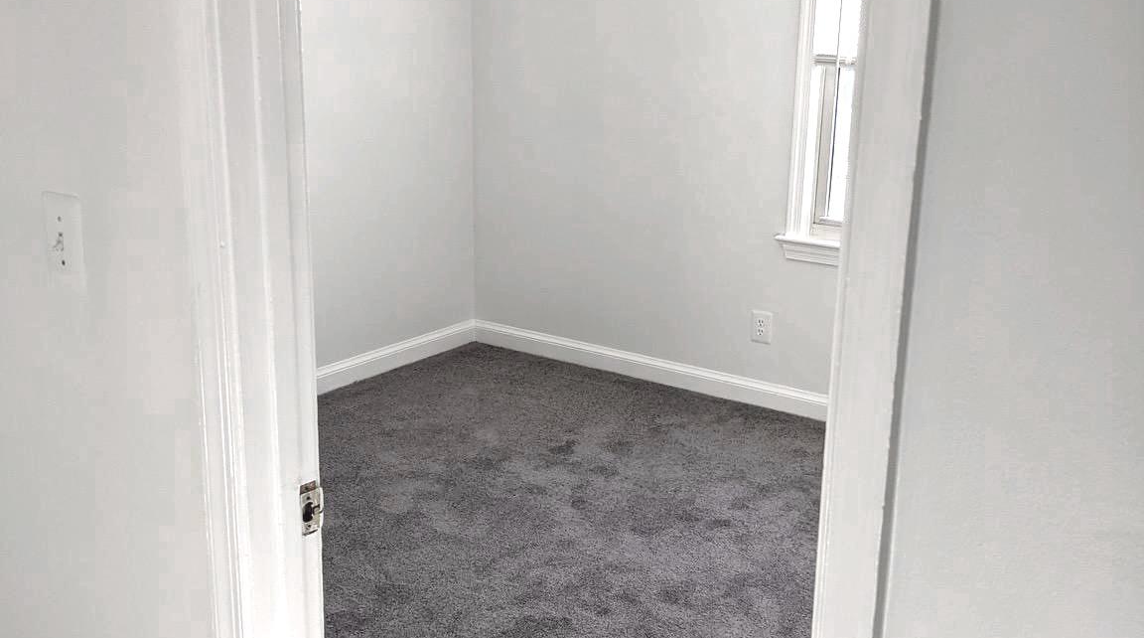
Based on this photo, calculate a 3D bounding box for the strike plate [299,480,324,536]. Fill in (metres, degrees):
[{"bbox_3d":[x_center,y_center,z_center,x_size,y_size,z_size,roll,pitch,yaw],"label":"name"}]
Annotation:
[{"bbox_3d":[-0.347,0.252,1.581,0.006,0.064,0.040,11,18,34],"label":"strike plate"}]

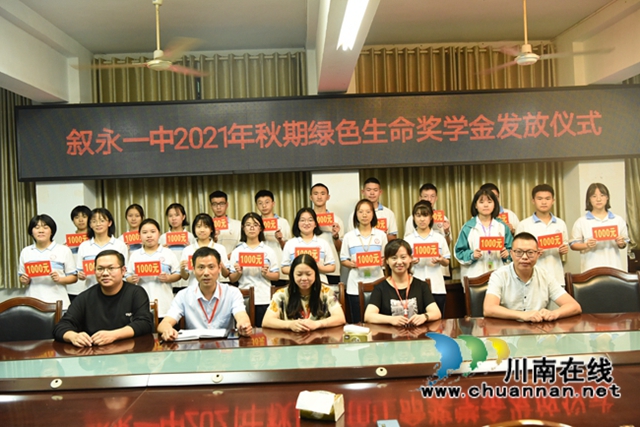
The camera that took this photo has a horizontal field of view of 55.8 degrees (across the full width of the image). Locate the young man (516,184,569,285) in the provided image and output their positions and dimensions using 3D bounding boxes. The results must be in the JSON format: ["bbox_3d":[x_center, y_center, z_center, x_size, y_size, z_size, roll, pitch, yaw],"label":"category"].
[{"bbox_3d":[1.955,0.559,5.272,0.470,1.637,0.360,-2,0,9],"label":"young man"}]

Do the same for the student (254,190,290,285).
[{"bbox_3d":[-0.480,0.622,5.622,0.470,1.707,0.360,-2,0,-3],"label":"student"}]

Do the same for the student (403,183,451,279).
[{"bbox_3d":[1.016,0.562,5.751,0.460,1.714,0.360,-2,1,3],"label":"student"}]

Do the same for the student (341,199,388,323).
[{"bbox_3d":[0.384,0.666,5.105,0.430,1.582,0.360,-2,1,0],"label":"student"}]

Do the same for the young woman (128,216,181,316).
[{"bbox_3d":[-1.349,0.774,4.942,0.450,1.477,0.380,-2,0,-8],"label":"young woman"}]

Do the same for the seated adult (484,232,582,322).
[{"bbox_3d":[1.336,0.761,3.743,0.580,1.294,0.700,-2,0,9],"label":"seated adult"}]

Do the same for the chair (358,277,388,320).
[{"bbox_3d":[0.559,0.956,4.387,0.600,1.020,0.620,-2,1,0],"label":"chair"}]

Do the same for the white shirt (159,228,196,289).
[{"bbox_3d":[-1.337,0.422,5.671,0.400,0.590,0.270,-2,0,-7],"label":"white shirt"}]

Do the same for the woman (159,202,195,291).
[{"bbox_3d":[-1.360,0.700,5.804,0.410,1.612,0.350,-2,1,-4],"label":"woman"}]

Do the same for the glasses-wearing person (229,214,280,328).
[{"bbox_3d":[-0.550,0.733,5.173,0.450,1.494,0.380,-2,0,-4],"label":"glasses-wearing person"}]

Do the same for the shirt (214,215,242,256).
[{"bbox_3d":[-0.933,0.342,5.671,0.440,0.640,0.270,-2,0,-5],"label":"shirt"}]

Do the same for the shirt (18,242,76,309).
[{"bbox_3d":[-2.254,0.521,5.000,0.470,0.570,0.290,-2,1,-6],"label":"shirt"}]

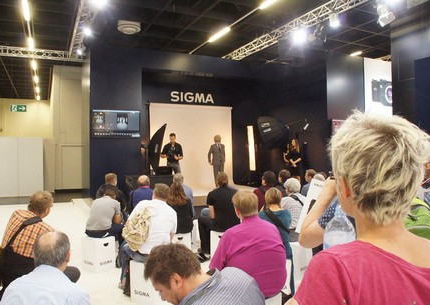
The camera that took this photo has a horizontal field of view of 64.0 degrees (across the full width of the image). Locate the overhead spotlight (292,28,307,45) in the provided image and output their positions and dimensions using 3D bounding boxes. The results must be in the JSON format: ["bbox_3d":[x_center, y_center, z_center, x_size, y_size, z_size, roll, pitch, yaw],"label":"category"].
[{"bbox_3d":[2.159,-2.956,8.800,0.380,0.400,0.400,-1,36,14],"label":"overhead spotlight"}]

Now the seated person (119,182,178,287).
[{"bbox_3d":[-0.728,0.946,3.830,0.620,1.250,0.800,-1,1,-3],"label":"seated person"}]

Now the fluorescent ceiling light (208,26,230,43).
[{"bbox_3d":[0.152,-3.964,11.600,0.140,0.100,1.530,-1,1,-26],"label":"fluorescent ceiling light"}]

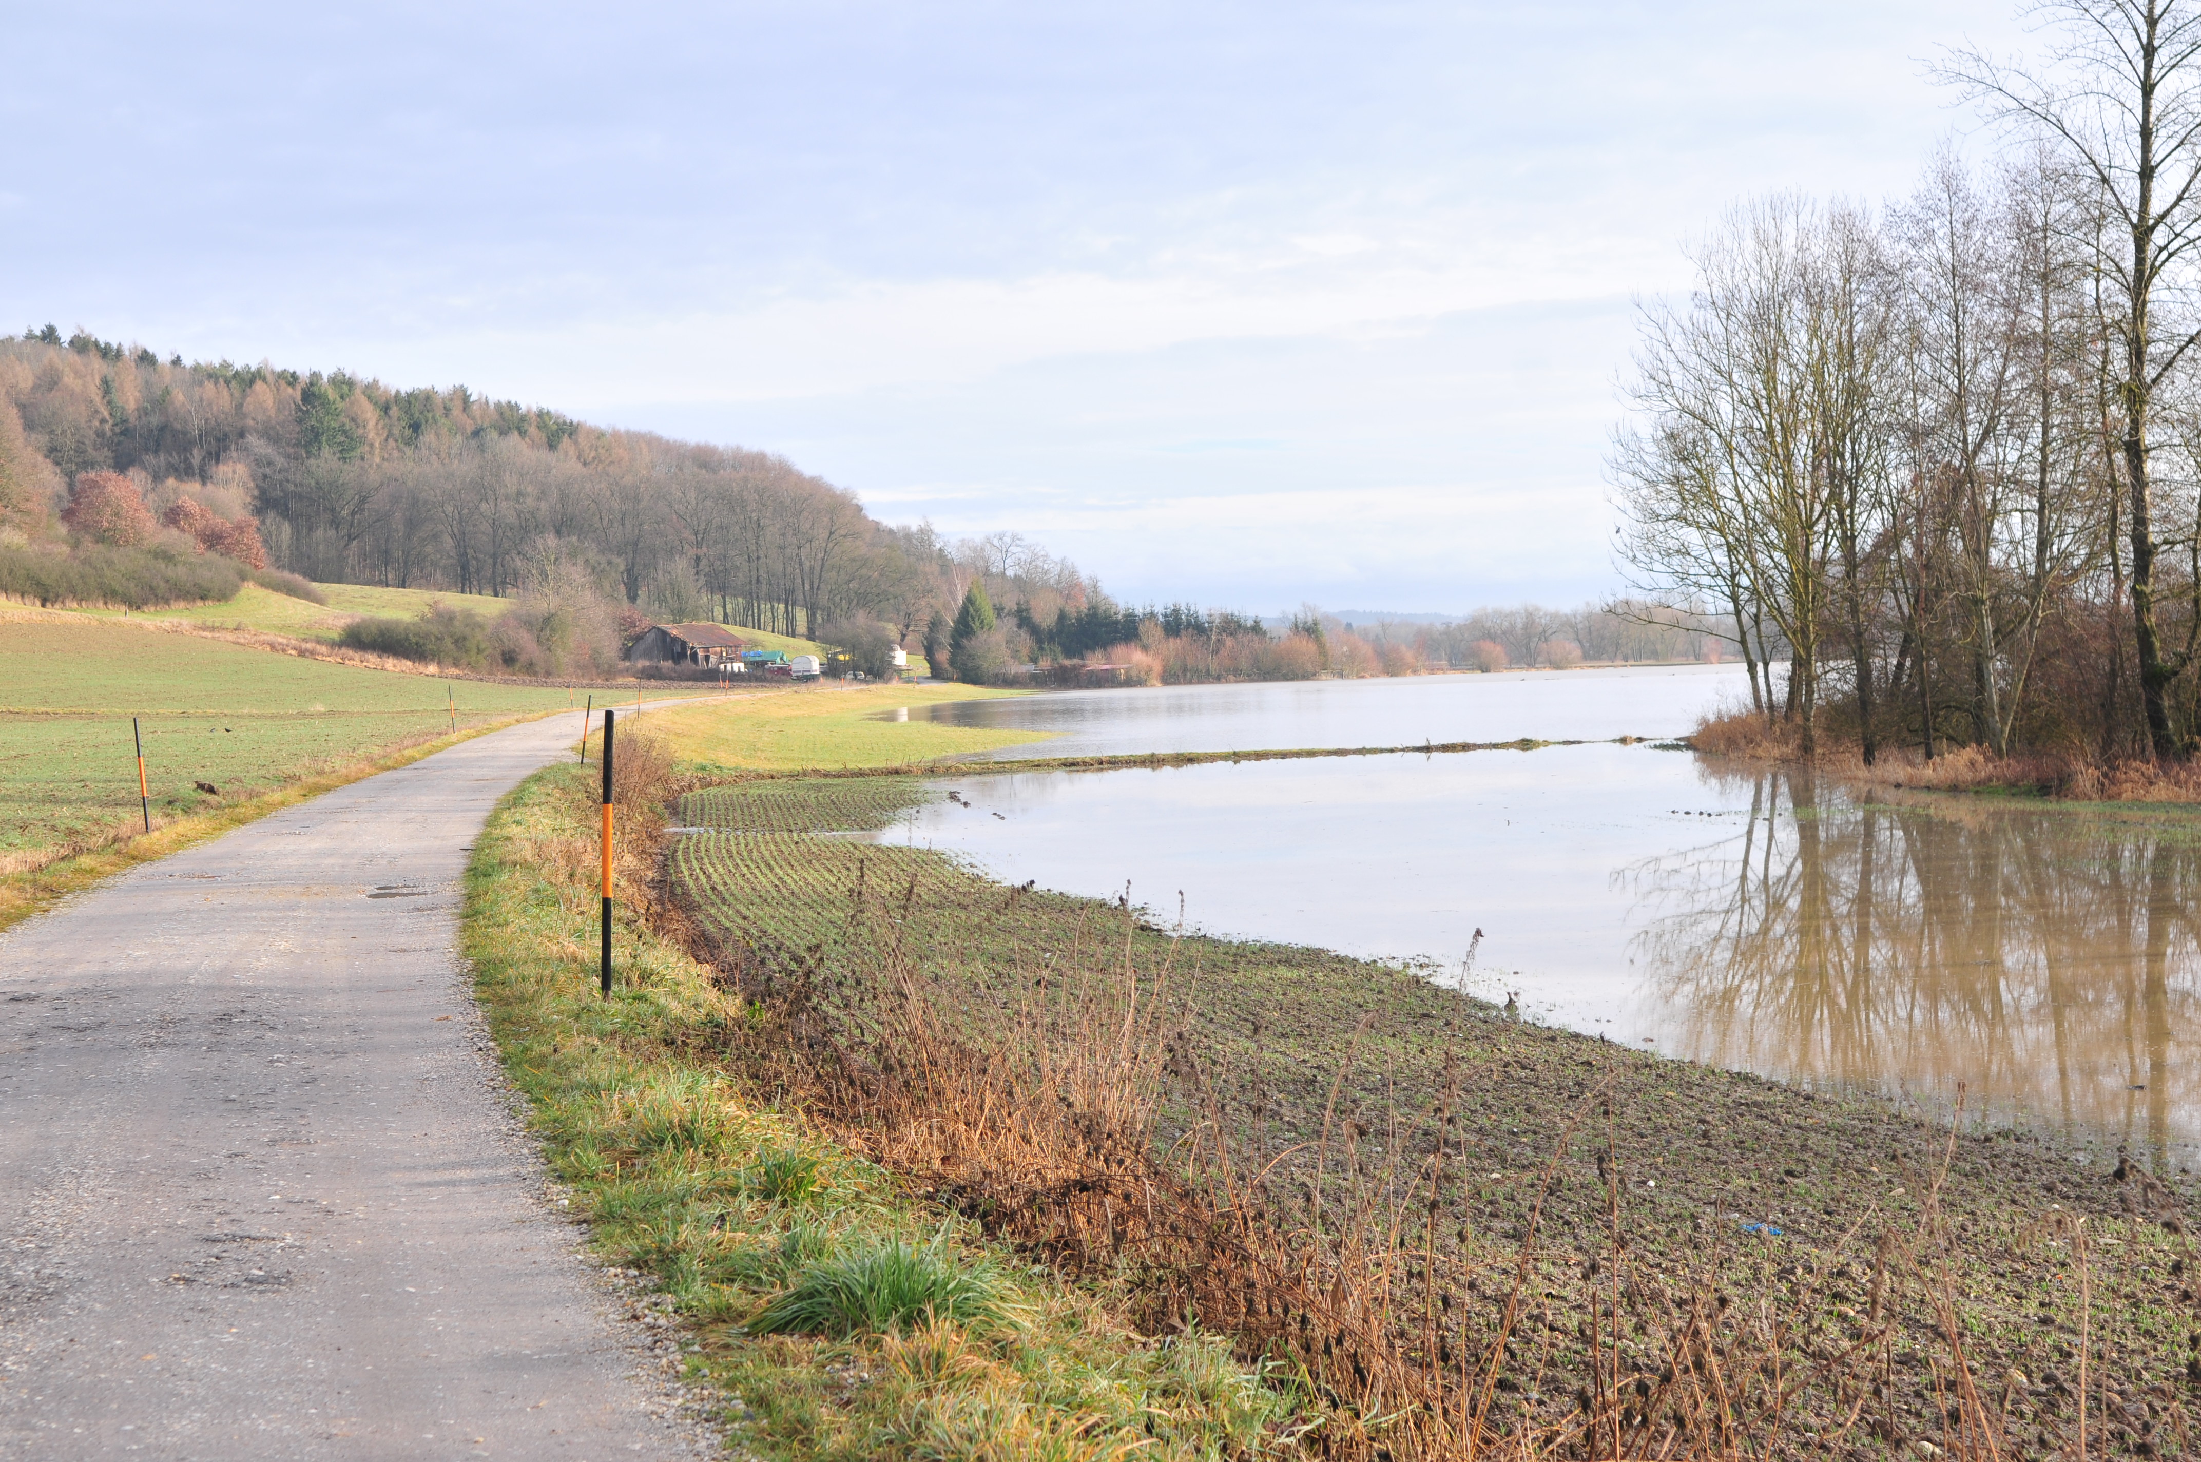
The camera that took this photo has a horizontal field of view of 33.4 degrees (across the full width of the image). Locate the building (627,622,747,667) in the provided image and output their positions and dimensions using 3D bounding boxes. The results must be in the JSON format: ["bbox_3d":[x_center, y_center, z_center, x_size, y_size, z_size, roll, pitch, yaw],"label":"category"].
[{"bbox_3d":[-37.880,-7.491,336.000,6.800,4.600,9.300,1,1,30],"label":"building"}]

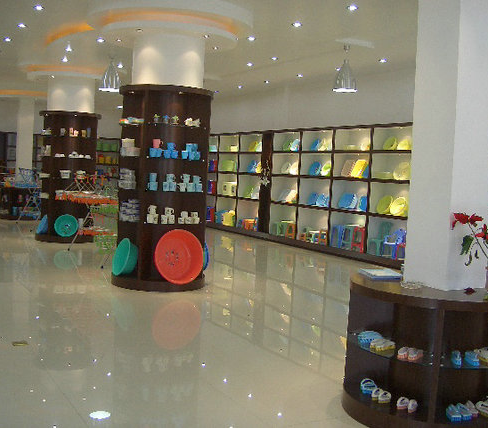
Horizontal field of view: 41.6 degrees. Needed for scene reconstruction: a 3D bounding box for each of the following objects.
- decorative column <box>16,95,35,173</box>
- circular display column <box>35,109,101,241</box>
[{"bbox_3d":[-5.543,-1.865,16.300,0.440,2.300,0.440,1,4,-30],"label":"decorative column"},{"bbox_3d":[-3.336,-0.693,12.200,1.170,2.480,1.170,1,4,-30],"label":"circular display column"}]

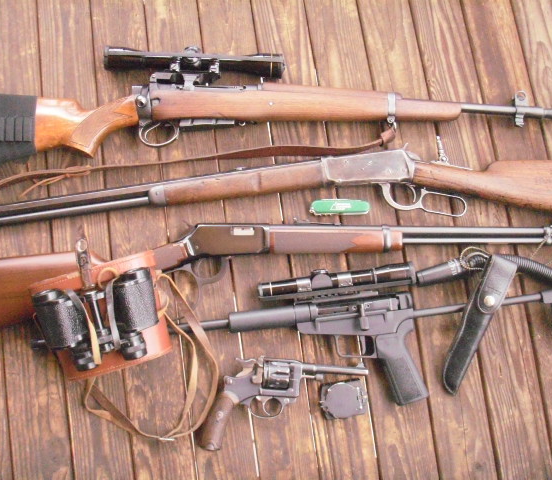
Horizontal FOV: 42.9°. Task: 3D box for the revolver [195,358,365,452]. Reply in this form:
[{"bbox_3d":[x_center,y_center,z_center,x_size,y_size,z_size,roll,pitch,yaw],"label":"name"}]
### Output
[{"bbox_3d":[0.013,0.239,1.015,0.235,0.042,0.145,6,79,-1],"label":"revolver"}]

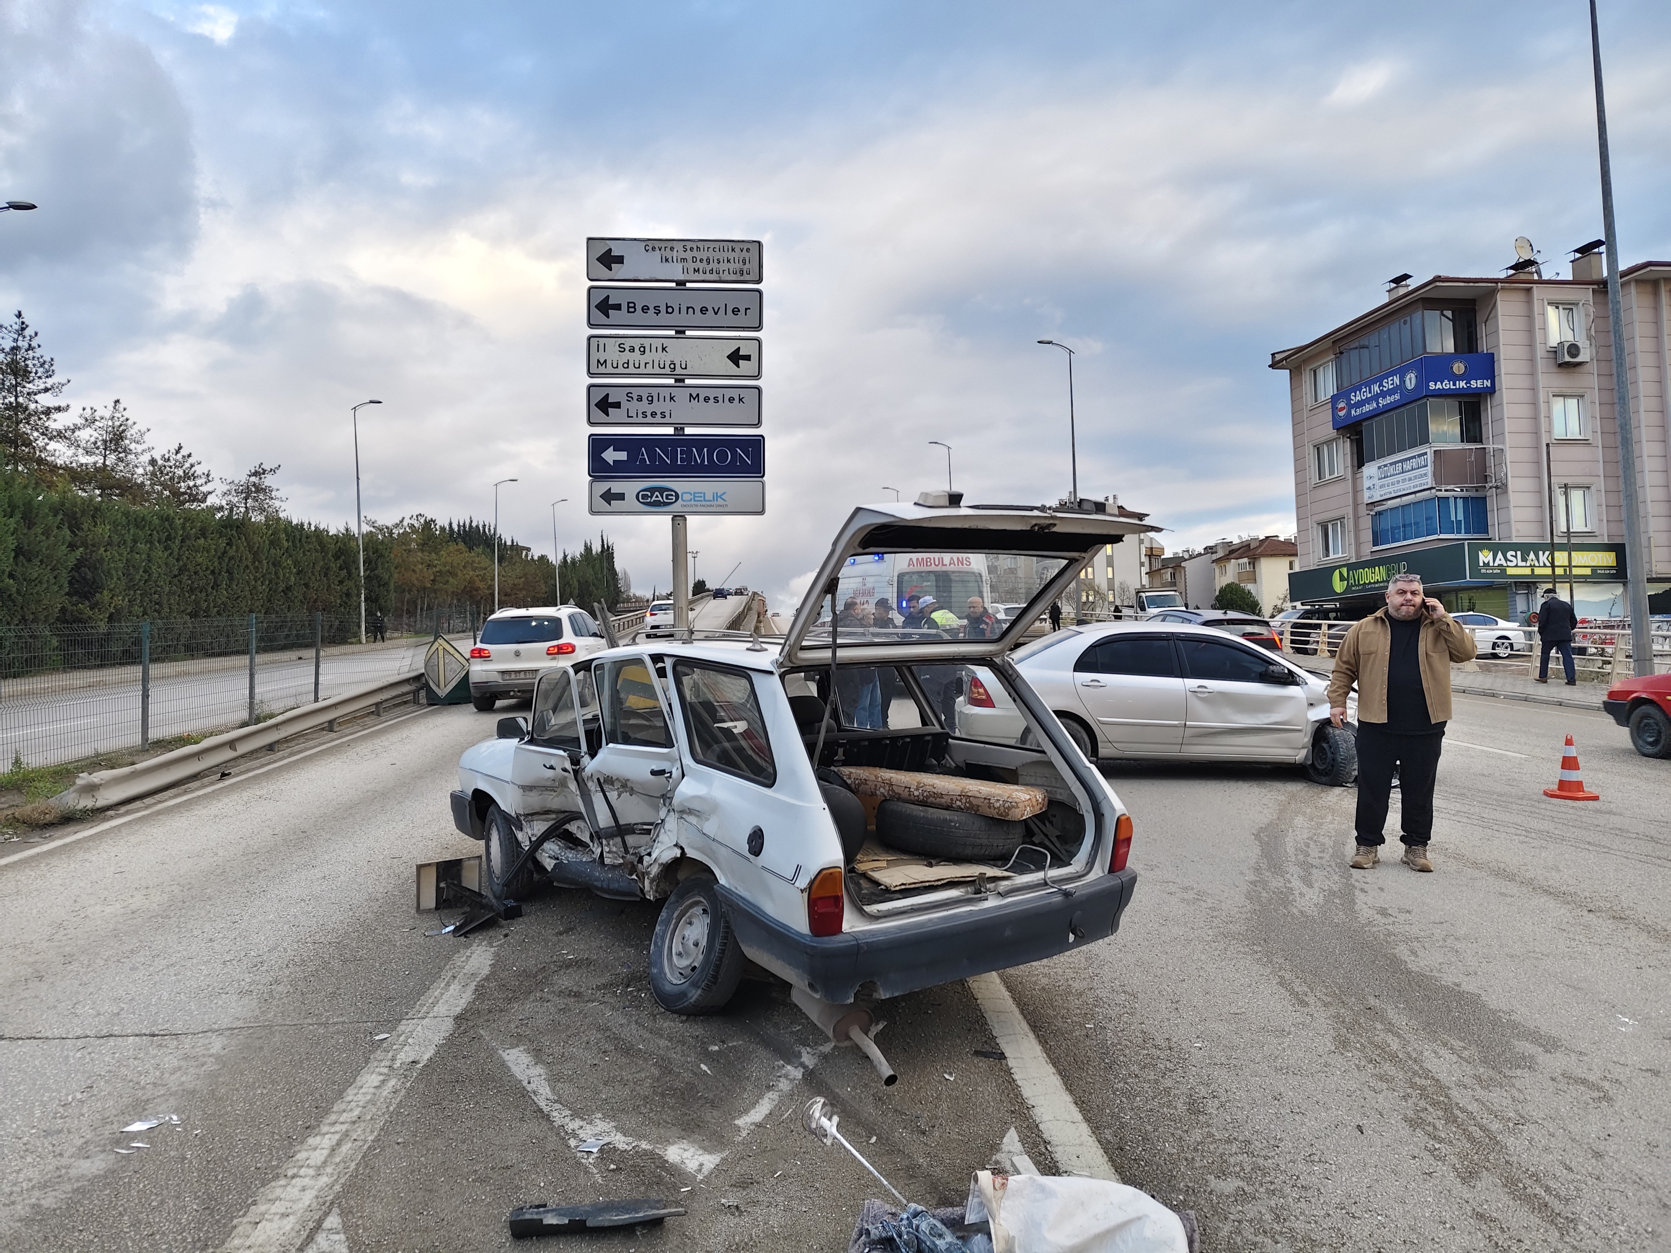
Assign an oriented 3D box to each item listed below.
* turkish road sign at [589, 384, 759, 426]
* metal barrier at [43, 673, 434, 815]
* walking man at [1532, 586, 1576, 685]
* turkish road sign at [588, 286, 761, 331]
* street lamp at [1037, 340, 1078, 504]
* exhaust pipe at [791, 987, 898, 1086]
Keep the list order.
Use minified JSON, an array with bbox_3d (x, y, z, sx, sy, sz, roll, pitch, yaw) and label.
[{"bbox_3d":[-1.447,-1.983,10.400,1.585,0.388,0.040,-1,-2,-3],"label":"turkish road sign"},{"bbox_3d":[-7.333,1.259,15.881,0.350,0.560,10.764,-2,1,-3],"label":"metal barrier"},{"bbox_3d":[12.603,0.172,20.300,0.570,1.730,0.500,-1,-2,-9],"label":"walking man"},{"bbox_3d":[-1.446,-2.862,10.430,1.590,0.392,0.040,-1,-2,-3],"label":"turkish road sign"},{"bbox_3d":[8.678,-5.183,45.194,1.500,11.800,0.350,-1,-2,-4],"label":"street lamp"},{"bbox_3d":[0.044,1.433,4.100,0.160,0.180,0.570,0,19,-33],"label":"exhaust pipe"}]

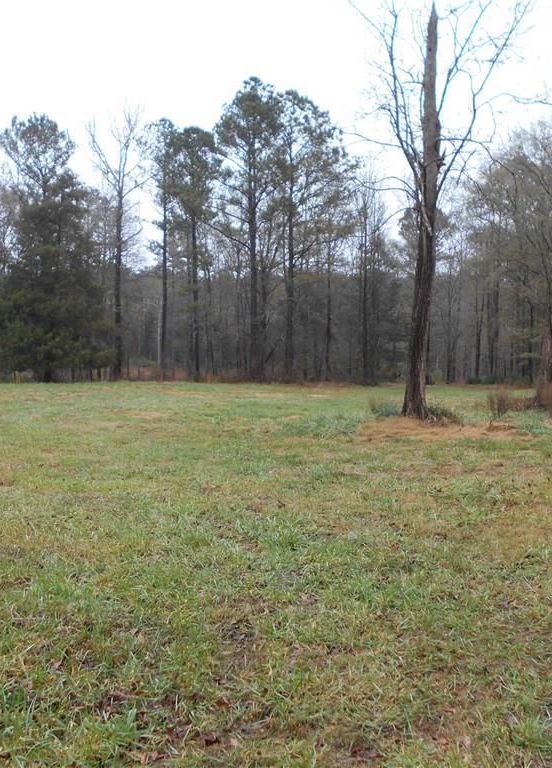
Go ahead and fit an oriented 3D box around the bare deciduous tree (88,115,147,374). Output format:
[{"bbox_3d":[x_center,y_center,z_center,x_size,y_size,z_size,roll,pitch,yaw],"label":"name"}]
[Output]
[{"bbox_3d":[-10.304,-9.037,50.000,3.800,17.800,3.700,0,1,0],"label":"bare deciduous tree"}]

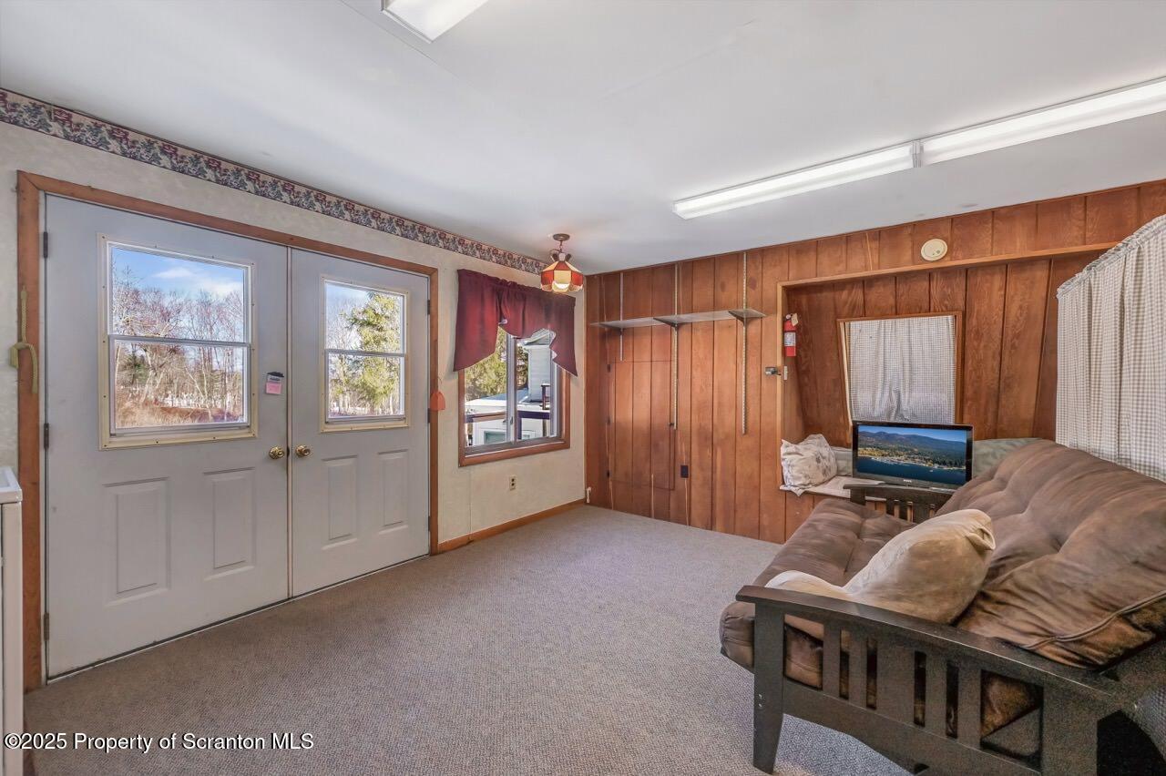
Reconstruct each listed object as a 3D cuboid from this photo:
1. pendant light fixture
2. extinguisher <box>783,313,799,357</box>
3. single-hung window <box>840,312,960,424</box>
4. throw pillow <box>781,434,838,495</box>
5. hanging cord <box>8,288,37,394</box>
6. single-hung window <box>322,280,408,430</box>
[{"bbox_3d":[-0.172,-0.980,3.556,0.320,0.410,0.320,1,1,-3],"label":"pendant light fixture"},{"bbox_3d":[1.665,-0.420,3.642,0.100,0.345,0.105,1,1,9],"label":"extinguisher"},{"bbox_3d":[2.550,-0.025,3.676,0.790,1.195,0.070,1,31,37],"label":"single-hung window"},{"bbox_3d":[1.861,0.598,3.741,0.390,0.420,0.180,1,-9,-5],"label":"throw pillow"},{"bbox_3d":[-2.266,-0.190,1.830,0.050,0.425,0.078,1,1,37],"label":"hanging cord"},{"bbox_3d":[-1.411,-0.204,2.988,0.050,0.955,0.588,1,1,37],"label":"single-hung window"}]

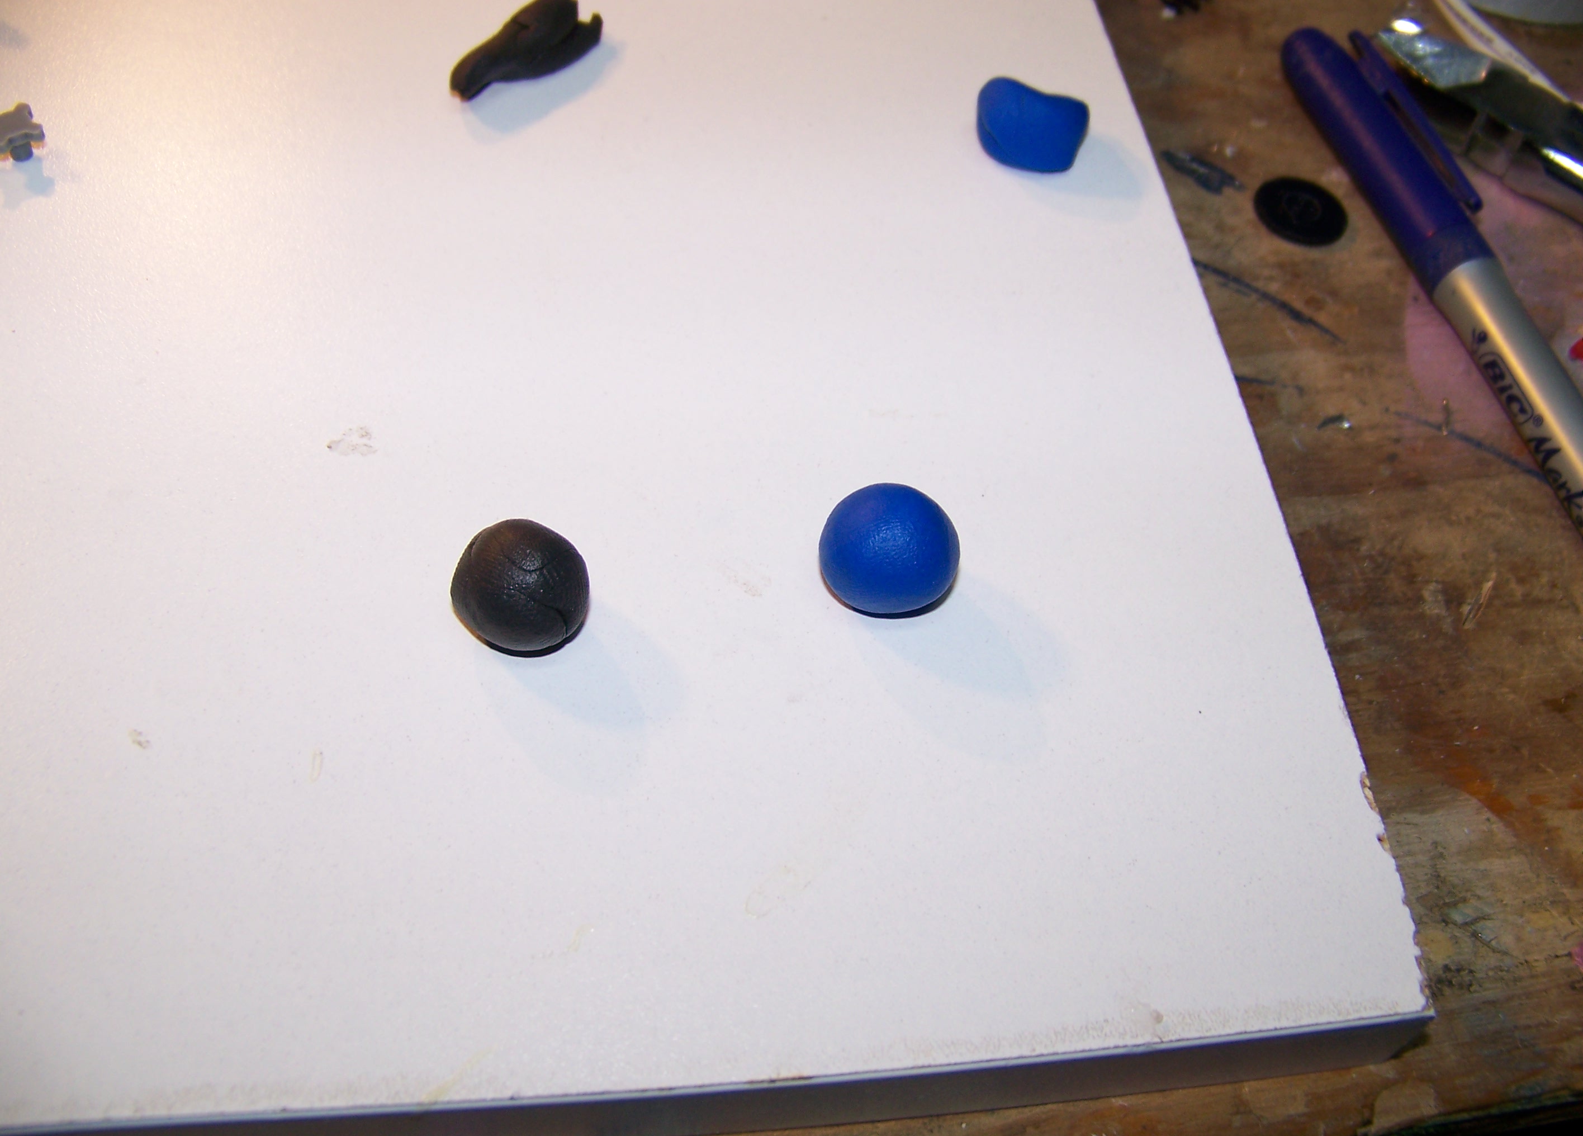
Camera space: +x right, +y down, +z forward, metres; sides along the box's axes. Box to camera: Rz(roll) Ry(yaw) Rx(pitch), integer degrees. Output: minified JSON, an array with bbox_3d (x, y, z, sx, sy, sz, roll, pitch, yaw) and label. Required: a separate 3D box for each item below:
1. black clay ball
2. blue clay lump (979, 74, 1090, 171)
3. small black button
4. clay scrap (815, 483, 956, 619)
[{"bbox_3d":[-0.028,0.002,0.166,0.014,0.012,0.014,8,55,0],"label":"black clay ball"},{"bbox_3d":[0.032,-0.061,0.217,0.015,0.011,0.011,8,55,0],"label":"blue clay lump"},{"bbox_3d":[0.078,-0.055,0.246,0.015,0.003,0.015,8,55,0],"label":"small black button"},{"bbox_3d":[0.011,-0.002,0.172,0.015,0.013,0.015,3,55,-4],"label":"clay scrap"}]

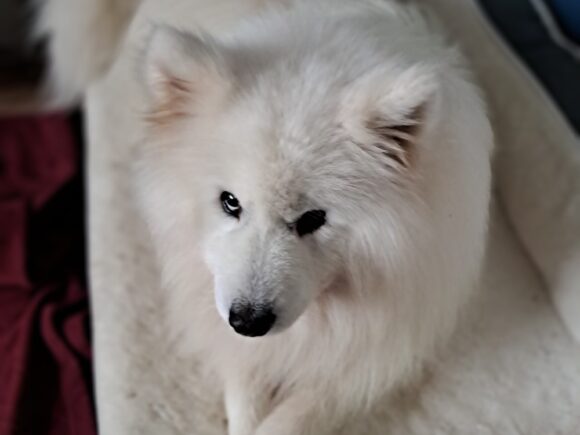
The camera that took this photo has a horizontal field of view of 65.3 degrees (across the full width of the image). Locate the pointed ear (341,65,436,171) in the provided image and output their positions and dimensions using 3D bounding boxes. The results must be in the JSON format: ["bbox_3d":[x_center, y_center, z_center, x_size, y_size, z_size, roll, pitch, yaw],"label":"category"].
[{"bbox_3d":[0.092,-0.092,0.435,0.078,0.085,0.045,7,47,-31],"label":"pointed ear"}]

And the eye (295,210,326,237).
[{"bbox_3d":[0.019,0.006,0.425,0.029,0.022,0.016,-3,42,-14],"label":"eye"}]

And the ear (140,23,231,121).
[{"bbox_3d":[-0.100,-0.136,0.443,0.078,0.085,0.045,7,50,32],"label":"ear"}]

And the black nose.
[{"bbox_3d":[-0.033,0.091,0.402,0.041,0.030,0.024,12,53,2],"label":"black nose"}]

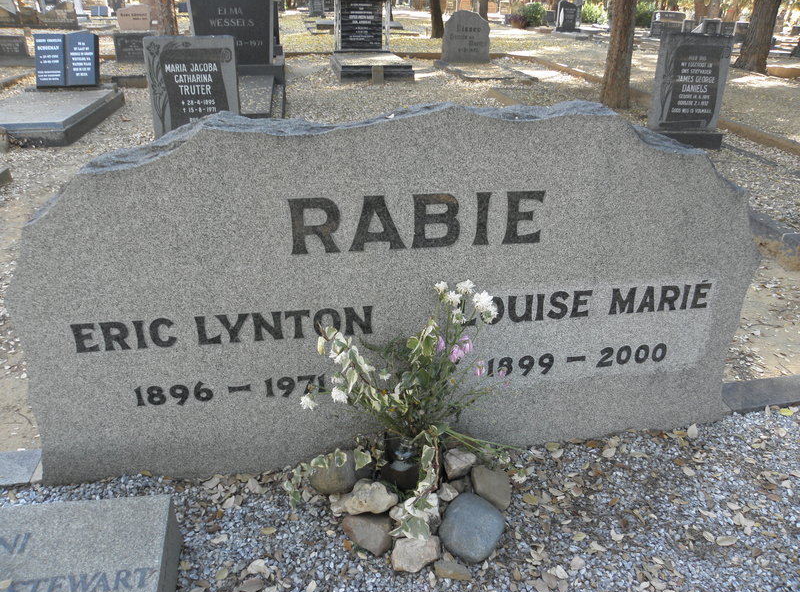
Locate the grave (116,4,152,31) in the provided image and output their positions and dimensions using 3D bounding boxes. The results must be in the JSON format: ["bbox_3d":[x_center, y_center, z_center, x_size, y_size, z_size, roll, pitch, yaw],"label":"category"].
[{"bbox_3d":[-6.298,-6.463,14.200,0.780,0.720,0.160,-3,24,-7],"label":"grave"}]

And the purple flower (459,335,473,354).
[{"bbox_3d":[0.166,0.123,1.525,0.035,0.042,0.030,0,26,0],"label":"purple flower"}]

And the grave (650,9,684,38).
[{"bbox_3d":[7.056,-7.120,15.795,0.878,0.664,0.234,6,28,11],"label":"grave"}]

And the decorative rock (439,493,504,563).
[{"bbox_3d":[0.174,0.557,1.456,0.161,0.127,0.171,0,27,0],"label":"decorative rock"}]

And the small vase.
[{"bbox_3d":[0.001,0.435,1.560,0.103,0.130,0.103,0,26,0],"label":"small vase"}]

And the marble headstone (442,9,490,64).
[{"bbox_3d":[1.134,-4.474,10.400,0.820,0.880,0.160,-2,23,-6],"label":"marble headstone"}]

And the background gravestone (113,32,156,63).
[{"bbox_3d":[-4.374,-4.094,9.900,0.680,0.500,0.160,-4,24,-9],"label":"background gravestone"}]

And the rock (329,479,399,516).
[{"bbox_3d":[-0.091,0.506,1.510,0.166,0.083,0.102,0,27,0],"label":"rock"}]

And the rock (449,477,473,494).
[{"bbox_3d":[0.154,0.484,1.535,0.060,0.042,0.050,-4,26,-9],"label":"rock"}]

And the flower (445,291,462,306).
[{"bbox_3d":[0.132,0.006,1.485,0.043,0.036,0.036,0,26,0],"label":"flower"}]

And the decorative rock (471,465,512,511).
[{"bbox_3d":[0.241,0.506,1.586,0.103,0.093,0.122,0,27,0],"label":"decorative rock"}]

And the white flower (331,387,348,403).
[{"bbox_3d":[-0.151,0.246,1.500,0.043,0.036,0.036,0,26,0],"label":"white flower"}]

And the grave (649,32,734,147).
[{"bbox_3d":[2.312,-1.641,4.800,0.600,0.860,0.220,-1,22,-3],"label":"grave"}]

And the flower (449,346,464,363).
[{"bbox_3d":[0.137,0.141,1.457,0.035,0.037,0.034,0,27,0],"label":"flower"}]

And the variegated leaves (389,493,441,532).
[{"bbox_3d":[0.033,0.492,1.365,0.115,0.060,0.075,0,26,0],"label":"variegated leaves"}]

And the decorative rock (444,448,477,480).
[{"bbox_3d":[0.165,0.458,1.636,0.086,0.068,0.083,0,27,0],"label":"decorative rock"}]

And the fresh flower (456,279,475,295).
[{"bbox_3d":[0.153,-0.019,1.407,0.042,0.034,0.042,0,27,0],"label":"fresh flower"}]

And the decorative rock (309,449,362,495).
[{"bbox_3d":[-0.168,0.460,1.565,0.125,0.085,0.105,-4,26,-9],"label":"decorative rock"}]

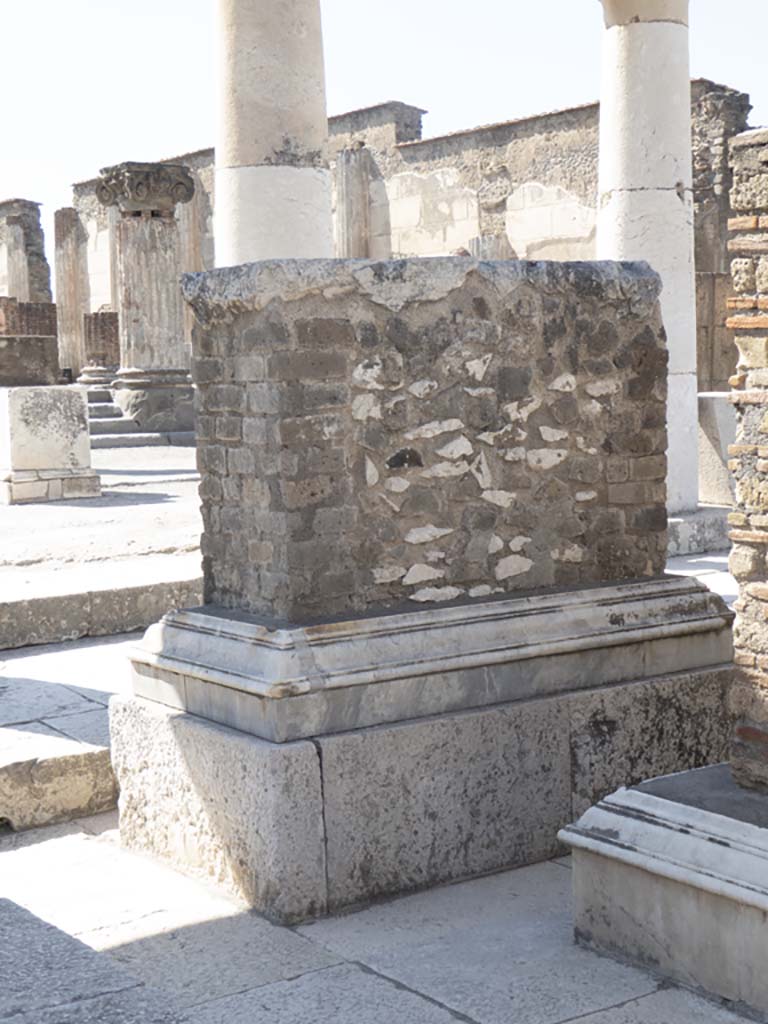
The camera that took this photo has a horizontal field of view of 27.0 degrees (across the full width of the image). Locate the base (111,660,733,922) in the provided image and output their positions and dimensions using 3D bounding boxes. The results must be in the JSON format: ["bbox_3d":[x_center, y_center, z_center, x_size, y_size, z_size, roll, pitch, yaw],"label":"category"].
[{"bbox_3d":[0.229,0.834,5.594,2.100,0.510,1.050,-5,6,-36],"label":"base"}]

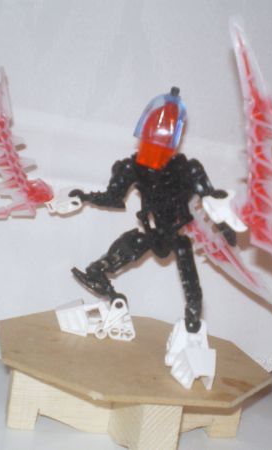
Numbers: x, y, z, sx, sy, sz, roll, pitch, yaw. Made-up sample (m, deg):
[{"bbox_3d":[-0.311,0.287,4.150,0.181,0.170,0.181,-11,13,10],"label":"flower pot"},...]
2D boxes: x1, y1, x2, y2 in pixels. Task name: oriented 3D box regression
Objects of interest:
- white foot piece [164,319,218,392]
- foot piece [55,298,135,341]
[{"bbox_3d":[0.030,0.067,0.353,0.022,0.024,0.047,7,12,-13],"label":"white foot piece"},{"bbox_3d":[-0.023,0.051,0.388,0.047,0.024,0.022,9,9,-5],"label":"foot piece"}]

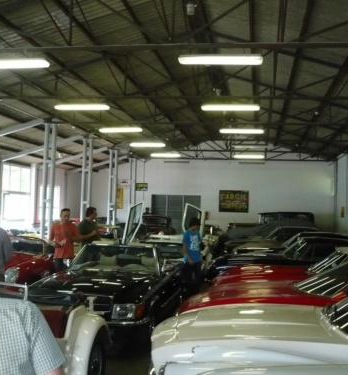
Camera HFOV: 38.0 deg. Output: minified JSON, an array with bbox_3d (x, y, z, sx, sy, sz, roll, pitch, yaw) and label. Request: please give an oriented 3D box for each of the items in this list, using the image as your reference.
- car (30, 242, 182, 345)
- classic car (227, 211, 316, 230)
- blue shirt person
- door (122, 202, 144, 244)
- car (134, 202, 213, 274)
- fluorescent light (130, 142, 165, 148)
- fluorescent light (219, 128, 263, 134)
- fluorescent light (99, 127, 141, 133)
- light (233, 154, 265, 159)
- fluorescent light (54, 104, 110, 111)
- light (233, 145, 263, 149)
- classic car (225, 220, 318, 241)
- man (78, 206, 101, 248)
[{"bbox_3d":[-0.820,1.539,7.968,1.790,1.280,4.400,1,-3,10],"label":"car"},{"bbox_3d":[4.719,2.122,23.500,4.500,1.880,1.750,2,-3,10],"label":"classic car"},{"bbox_3d":[0.378,1.445,9.800,0.460,1.680,0.320,3,-3,-27],"label":"blue shirt person"},{"bbox_3d":[-0.977,1.004,12.200,0.300,1.200,0.900,4,-3,-41],"label":"door"},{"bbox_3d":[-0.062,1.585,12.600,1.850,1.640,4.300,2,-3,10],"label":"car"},{"bbox_3d":[-1.070,-1.736,20.800,1.480,0.110,0.180,1,-3,10],"label":"fluorescent light"},{"bbox_3d":[2.229,-1.878,16.857,1.550,0.110,0.170,2,-3,10],"label":"fluorescent light"},{"bbox_3d":[-1.808,-1.997,17.591,1.550,0.110,0.170,2,-3,10],"label":"fluorescent light"},{"bbox_3d":[3.591,-1.470,24.200,1.480,0.110,0.180,1,-3,10],"label":"light"},{"bbox_3d":[-2.371,-2.065,13.100,1.480,0.110,0.180,1,-3,10],"label":"fluorescent light"},{"bbox_3d":[2.924,-1.681,20.713,1.550,0.110,0.170,2,-3,10],"label":"light"},{"bbox_3d":[4.331,2.170,20.898,4.300,1.580,1.700,1,-3,9],"label":"classic car"},{"bbox_3d":[-1.611,1.329,9.442,0.360,1.820,0.480,2,-3,-21],"label":"man"}]

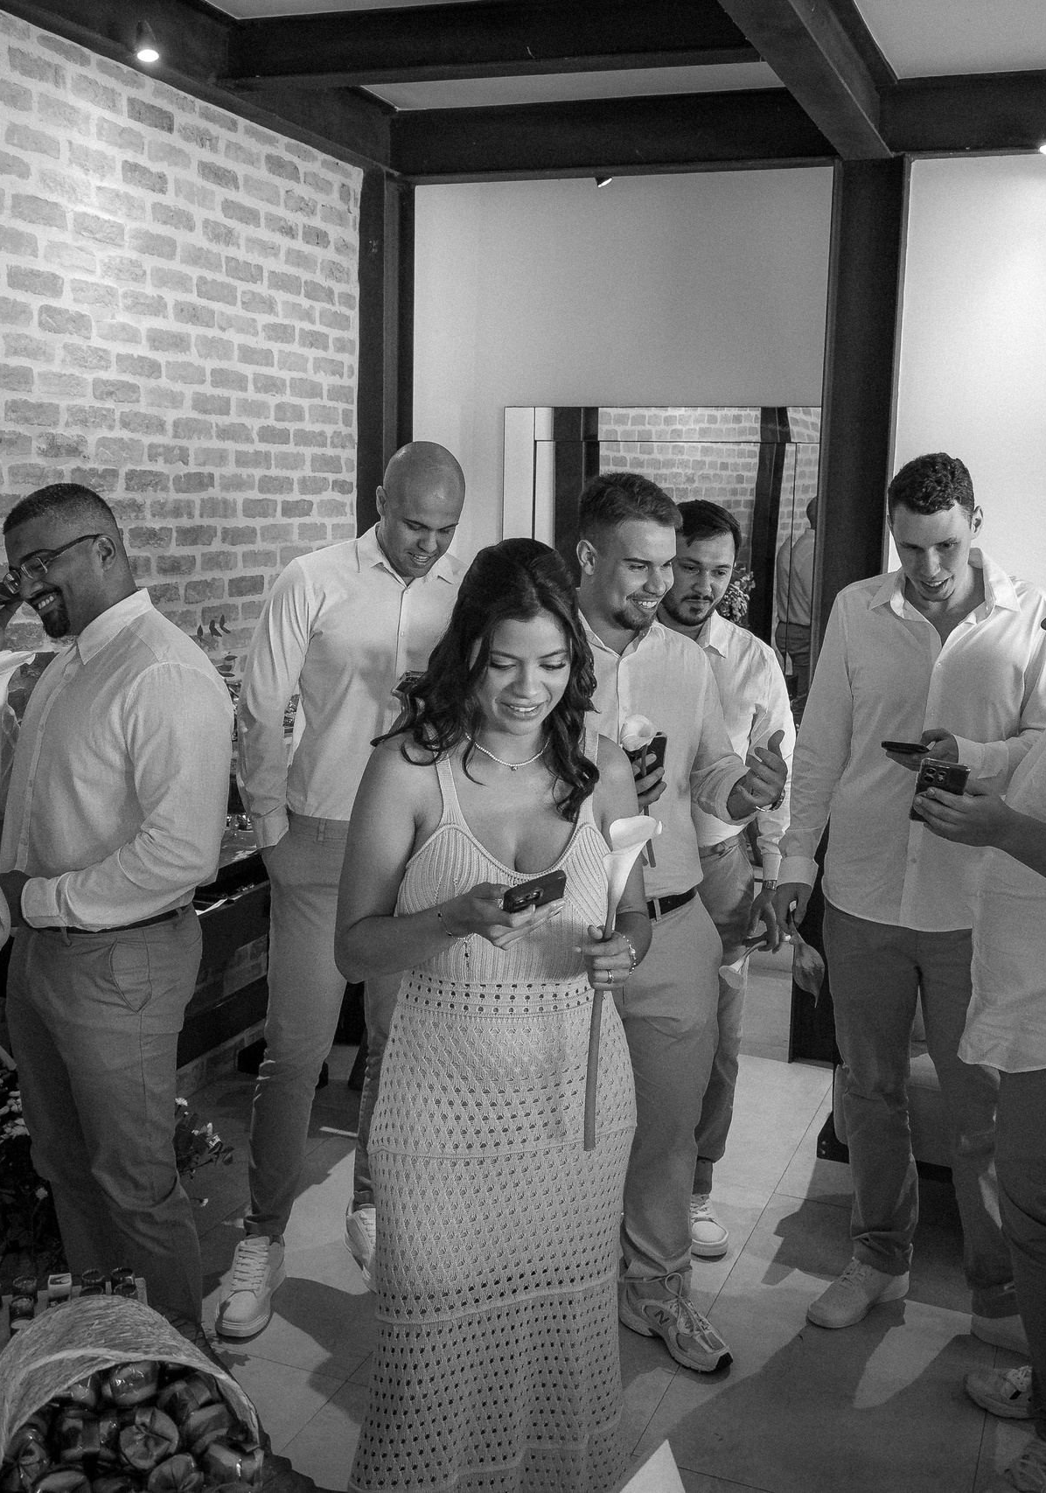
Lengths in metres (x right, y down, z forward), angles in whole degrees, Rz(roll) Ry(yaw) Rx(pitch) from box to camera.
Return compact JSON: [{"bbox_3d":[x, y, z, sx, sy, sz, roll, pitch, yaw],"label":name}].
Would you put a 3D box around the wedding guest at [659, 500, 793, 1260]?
[{"bbox_3d":[0.410,0.303,3.415,0.500,1.700,0.380,3,10,6],"label":"wedding guest"}]

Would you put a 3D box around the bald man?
[{"bbox_3d":[-0.320,0.284,3.081,0.550,1.800,0.450,1,10,-7],"label":"bald man"}]

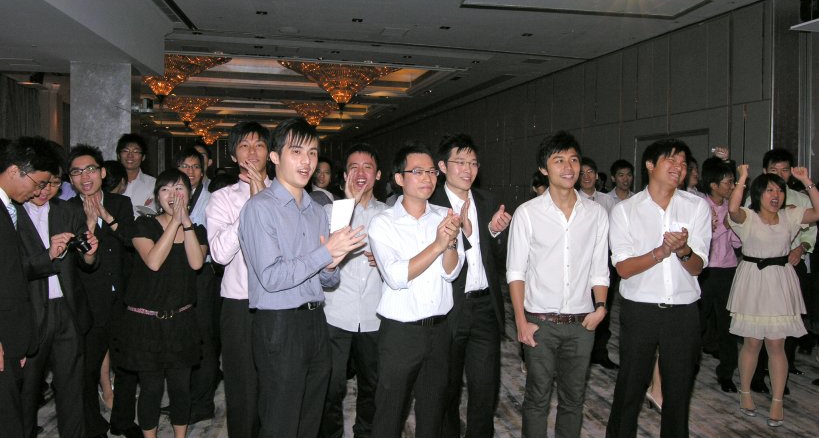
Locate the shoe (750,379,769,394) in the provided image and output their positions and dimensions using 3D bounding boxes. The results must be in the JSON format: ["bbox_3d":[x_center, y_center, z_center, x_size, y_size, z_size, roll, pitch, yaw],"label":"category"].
[{"bbox_3d":[2.579,1.200,4.240,0.105,0.110,0.290,1,5,5],"label":"shoe"}]

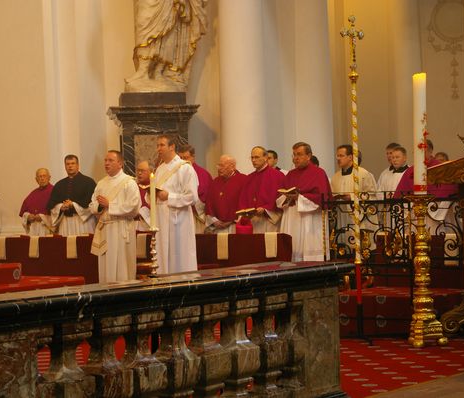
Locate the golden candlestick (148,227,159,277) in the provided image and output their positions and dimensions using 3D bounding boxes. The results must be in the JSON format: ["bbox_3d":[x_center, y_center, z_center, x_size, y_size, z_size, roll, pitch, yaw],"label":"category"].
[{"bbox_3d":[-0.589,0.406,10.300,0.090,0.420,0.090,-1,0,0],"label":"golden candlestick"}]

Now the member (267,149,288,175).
[{"bbox_3d":[0.519,0.363,15.001,0.530,1.780,0.400,-1,0,23],"label":"member"}]

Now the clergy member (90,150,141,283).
[{"bbox_3d":[-1.047,0.426,12.500,0.530,1.740,0.430,-1,0,38],"label":"clergy member"}]

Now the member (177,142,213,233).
[{"bbox_3d":[-0.427,0.308,14.799,0.550,1.800,0.450,-2,0,42],"label":"member"}]

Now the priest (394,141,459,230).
[{"bbox_3d":[2.093,0.293,14.600,0.620,1.800,0.460,-1,0,30],"label":"priest"}]

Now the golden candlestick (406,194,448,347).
[{"bbox_3d":[1.618,0.583,11.500,0.320,1.280,0.310,-1,0,0],"label":"golden candlestick"}]

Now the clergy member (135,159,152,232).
[{"bbox_3d":[-0.884,0.446,14.000,0.530,1.690,0.410,-1,0,30],"label":"clergy member"}]

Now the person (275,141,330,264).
[{"bbox_3d":[0.743,0.289,13.999,0.570,1.740,0.500,-2,0,38],"label":"person"}]

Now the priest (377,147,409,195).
[{"bbox_3d":[1.693,0.294,13.899,0.520,1.650,0.420,-2,0,28],"label":"priest"}]

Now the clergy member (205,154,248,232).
[{"bbox_3d":[-0.043,0.409,13.900,0.530,1.720,0.410,-1,0,27],"label":"clergy member"}]

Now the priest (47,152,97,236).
[{"bbox_3d":[-1.746,0.417,15.000,0.570,1.790,0.420,-1,0,7],"label":"priest"}]

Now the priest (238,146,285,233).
[{"bbox_3d":[0.316,0.370,13.600,0.540,1.780,0.440,-1,0,30],"label":"priest"}]

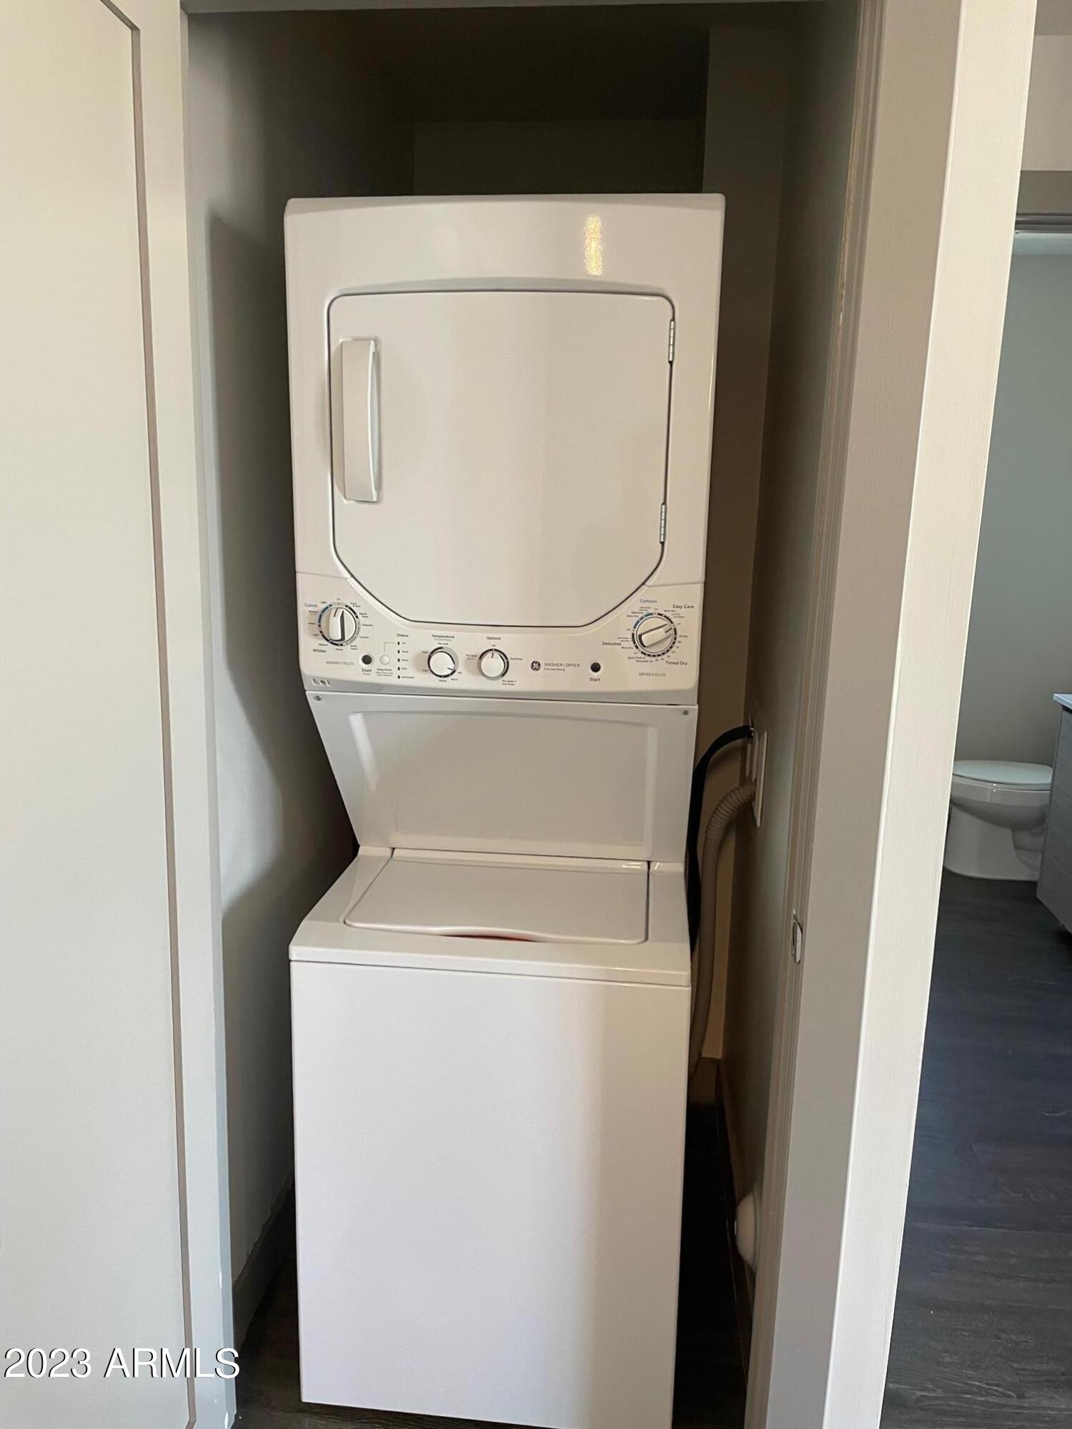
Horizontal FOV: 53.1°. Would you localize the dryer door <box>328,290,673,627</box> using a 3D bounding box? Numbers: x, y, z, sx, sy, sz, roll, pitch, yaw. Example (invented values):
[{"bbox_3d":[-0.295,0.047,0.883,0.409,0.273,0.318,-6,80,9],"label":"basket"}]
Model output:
[{"bbox_3d":[-0.056,-0.356,1.518,0.486,0.464,0.070,2,11,6],"label":"dryer door"}]

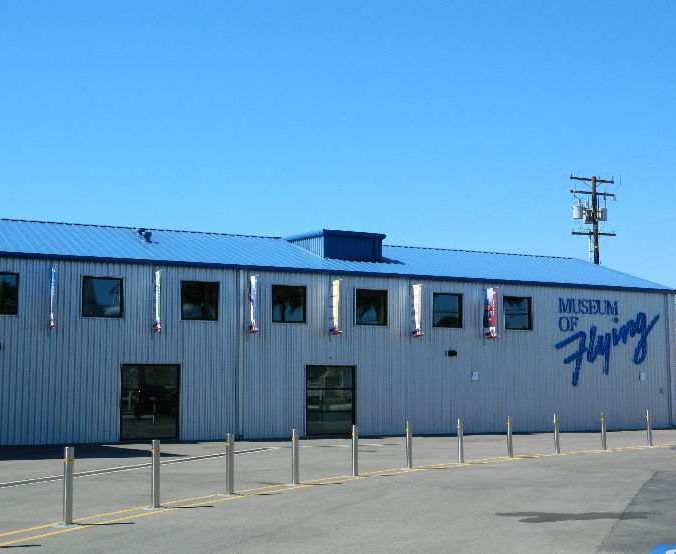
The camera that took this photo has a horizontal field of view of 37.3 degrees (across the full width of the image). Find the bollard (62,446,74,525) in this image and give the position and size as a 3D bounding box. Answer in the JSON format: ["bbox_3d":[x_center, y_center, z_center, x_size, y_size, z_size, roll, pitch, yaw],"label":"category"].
[{"bbox_3d":[-3.241,2.525,12.074,0.115,0.921,0.115,0,-6,0],"label":"bollard"}]

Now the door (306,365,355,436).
[{"bbox_3d":[-0.249,4.119,33.253,1.806,2.287,0.120,3,-7,-25],"label":"door"}]

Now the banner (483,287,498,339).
[{"bbox_3d":[5.467,1.271,35.885,0.060,1.780,0.770,3,-7,-26],"label":"banner"}]

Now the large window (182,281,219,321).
[{"bbox_3d":[-4.331,0.765,31.620,1.231,1.231,0.100,3,-7,-26],"label":"large window"}]

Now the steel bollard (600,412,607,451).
[{"bbox_3d":[6.629,3.862,24.983,0.115,0.921,0.115,0,-6,0],"label":"steel bollard"}]

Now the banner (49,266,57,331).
[{"bbox_3d":[-8.316,0.588,29.235,0.060,1.827,0.740,3,-7,-25],"label":"banner"}]

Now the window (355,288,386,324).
[{"bbox_3d":[1.150,1.054,34.249,1.203,1.196,0.120,3,-7,-25],"label":"window"}]

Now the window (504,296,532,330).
[{"bbox_3d":[6.615,1.342,36.846,1.234,1.198,0.120,3,-7,-25],"label":"window"}]

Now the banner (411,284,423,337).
[{"bbox_3d":[2.733,1.158,34.597,0.060,1.780,0.770,3,-7,-26],"label":"banner"}]

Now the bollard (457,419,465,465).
[{"bbox_3d":[2.611,3.492,21.280,0.115,0.921,0.115,0,-6,0],"label":"bollard"}]

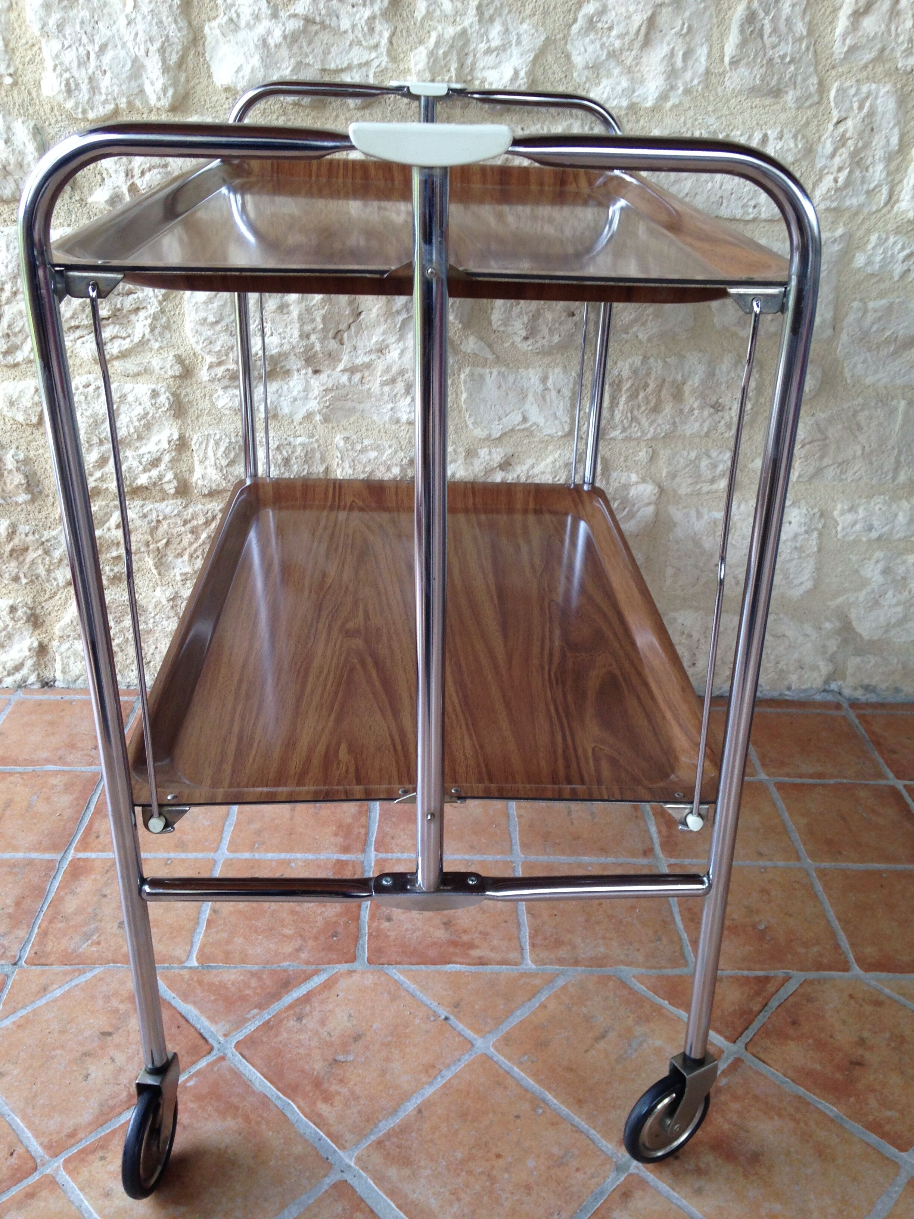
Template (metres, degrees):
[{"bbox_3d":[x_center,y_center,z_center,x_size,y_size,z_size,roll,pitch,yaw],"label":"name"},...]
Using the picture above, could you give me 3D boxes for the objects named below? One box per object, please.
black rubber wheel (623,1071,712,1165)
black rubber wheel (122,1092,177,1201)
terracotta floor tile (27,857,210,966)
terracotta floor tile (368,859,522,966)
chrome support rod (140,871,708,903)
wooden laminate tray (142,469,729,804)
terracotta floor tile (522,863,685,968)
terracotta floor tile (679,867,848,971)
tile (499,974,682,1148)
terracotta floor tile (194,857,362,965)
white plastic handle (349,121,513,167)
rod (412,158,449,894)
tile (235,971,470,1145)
[{"bbox_3d":[0.165,0.396,0.906,0.084,0.084,0.016,-14,30,-29],"label":"black rubber wheel"},{"bbox_3d":[-0.229,0.396,0.870,0.017,0.083,0.083,5,27,6],"label":"black rubber wheel"},{"bbox_3d":[-0.329,0.301,1.158,0.150,0.010,0.150,1,27,-2],"label":"terracotta floor tile"},{"bbox_3d":[-0.013,0.305,1.167,0.150,0.010,0.150,1,27,-2],"label":"terracotta floor tile"},{"bbox_3d":[-0.020,0.187,0.784,0.380,0.019,0.019,0,26,-2],"label":"chrome support rod"},{"bbox_3d":[-0.030,-0.002,1.084,0.422,0.030,0.648,0,26,-2],"label":"wooden laminate tray"},{"bbox_3d":[0.143,0.308,1.170,0.150,0.010,0.150,1,27,-2],"label":"terracotta floor tile"},{"bbox_3d":[0.302,0.315,1.188,0.150,0.010,0.154,0,26,-2],"label":"terracotta floor tile"},{"bbox_3d":[0.136,0.389,1.028,0.150,0.010,0.150,-22,34,-40],"label":"tile"},{"bbox_3d":[-0.170,0.303,1.163,0.150,0.010,0.150,1,27,-2],"label":"terracotta floor tile"},{"bbox_3d":[-0.014,-0.243,0.604,0.086,0.024,0.028,0,26,-2],"label":"white plastic handle"},{"bbox_3d":[-0.015,-0.018,0.696,0.018,0.473,0.018,0,27,-2],"label":"rod"},{"bbox_3d":[-0.090,0.383,1.008,0.150,0.010,0.150,24,34,38],"label":"tile"}]

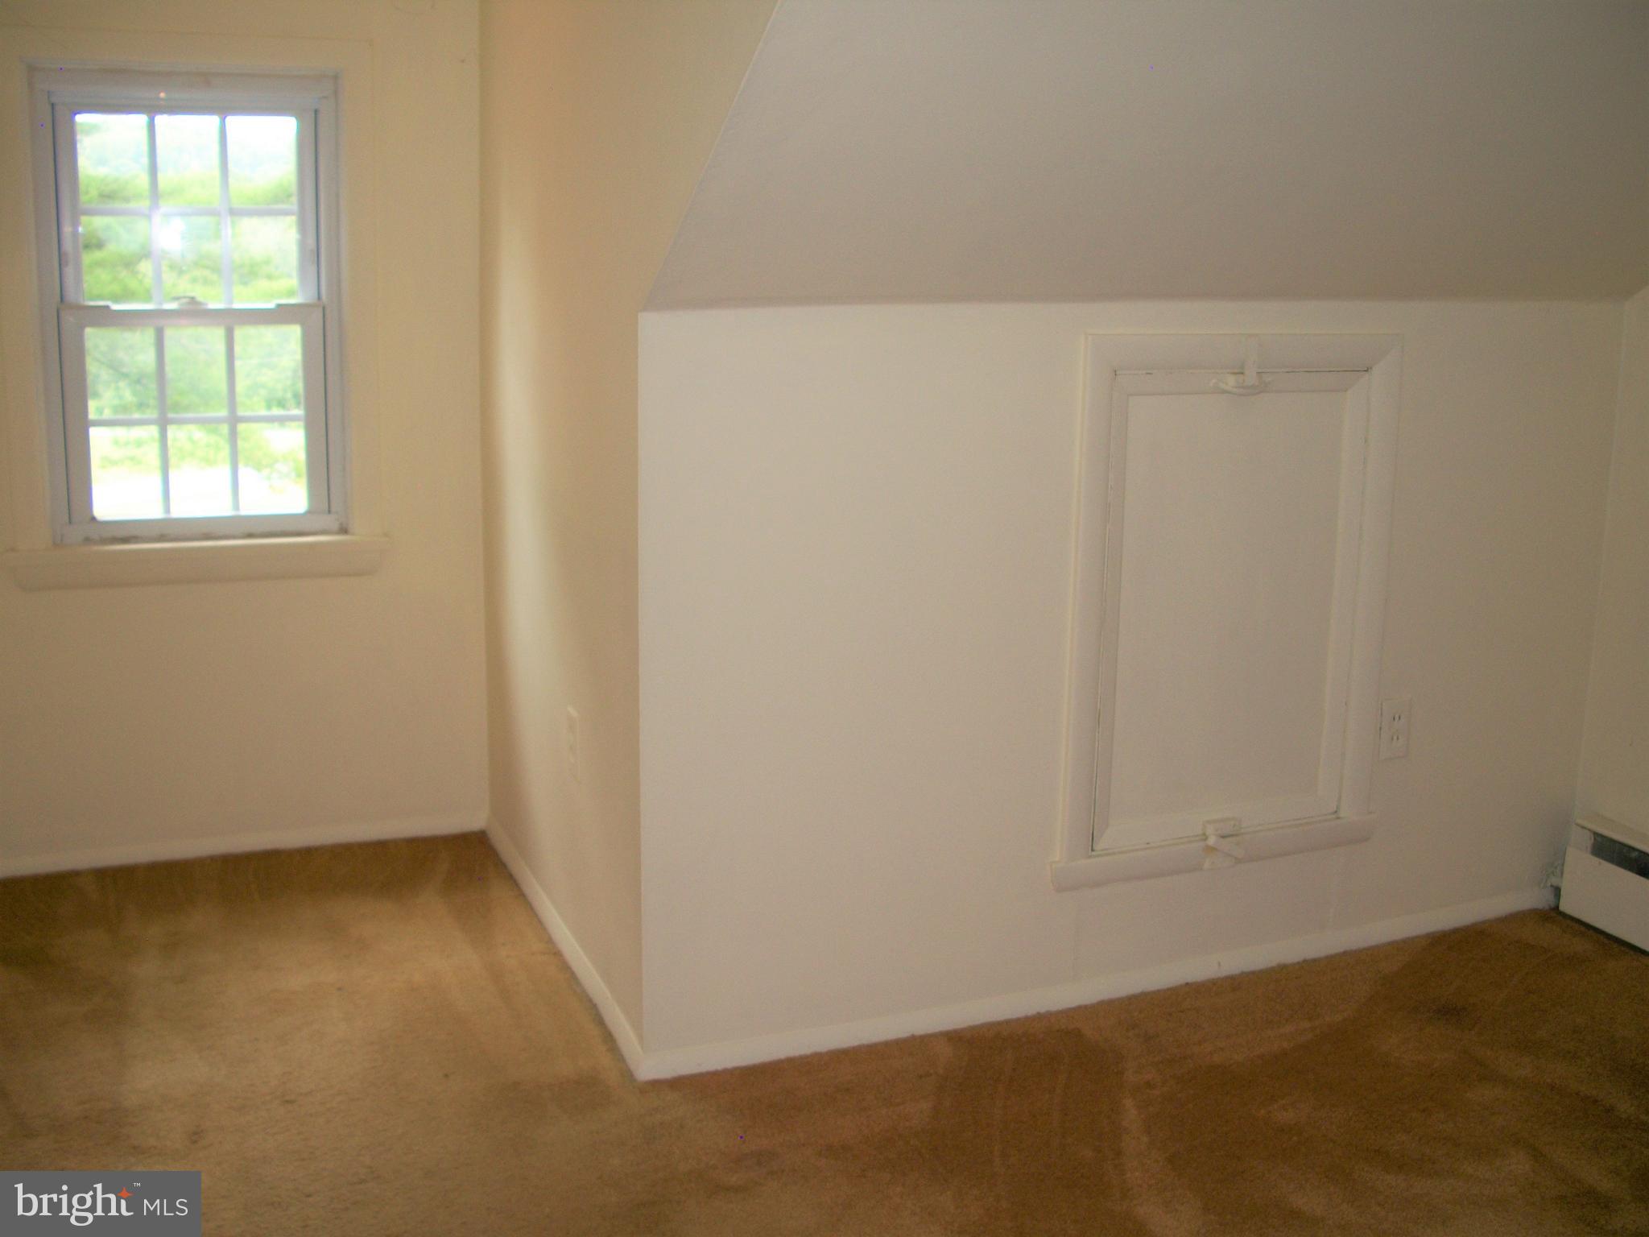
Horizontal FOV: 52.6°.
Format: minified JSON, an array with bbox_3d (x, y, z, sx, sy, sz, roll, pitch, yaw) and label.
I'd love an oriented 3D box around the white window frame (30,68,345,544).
[{"bbox_3d":[-1.282,-0.635,3.390,0.568,0.920,0.090,-4,13,-22],"label":"white window frame"}]

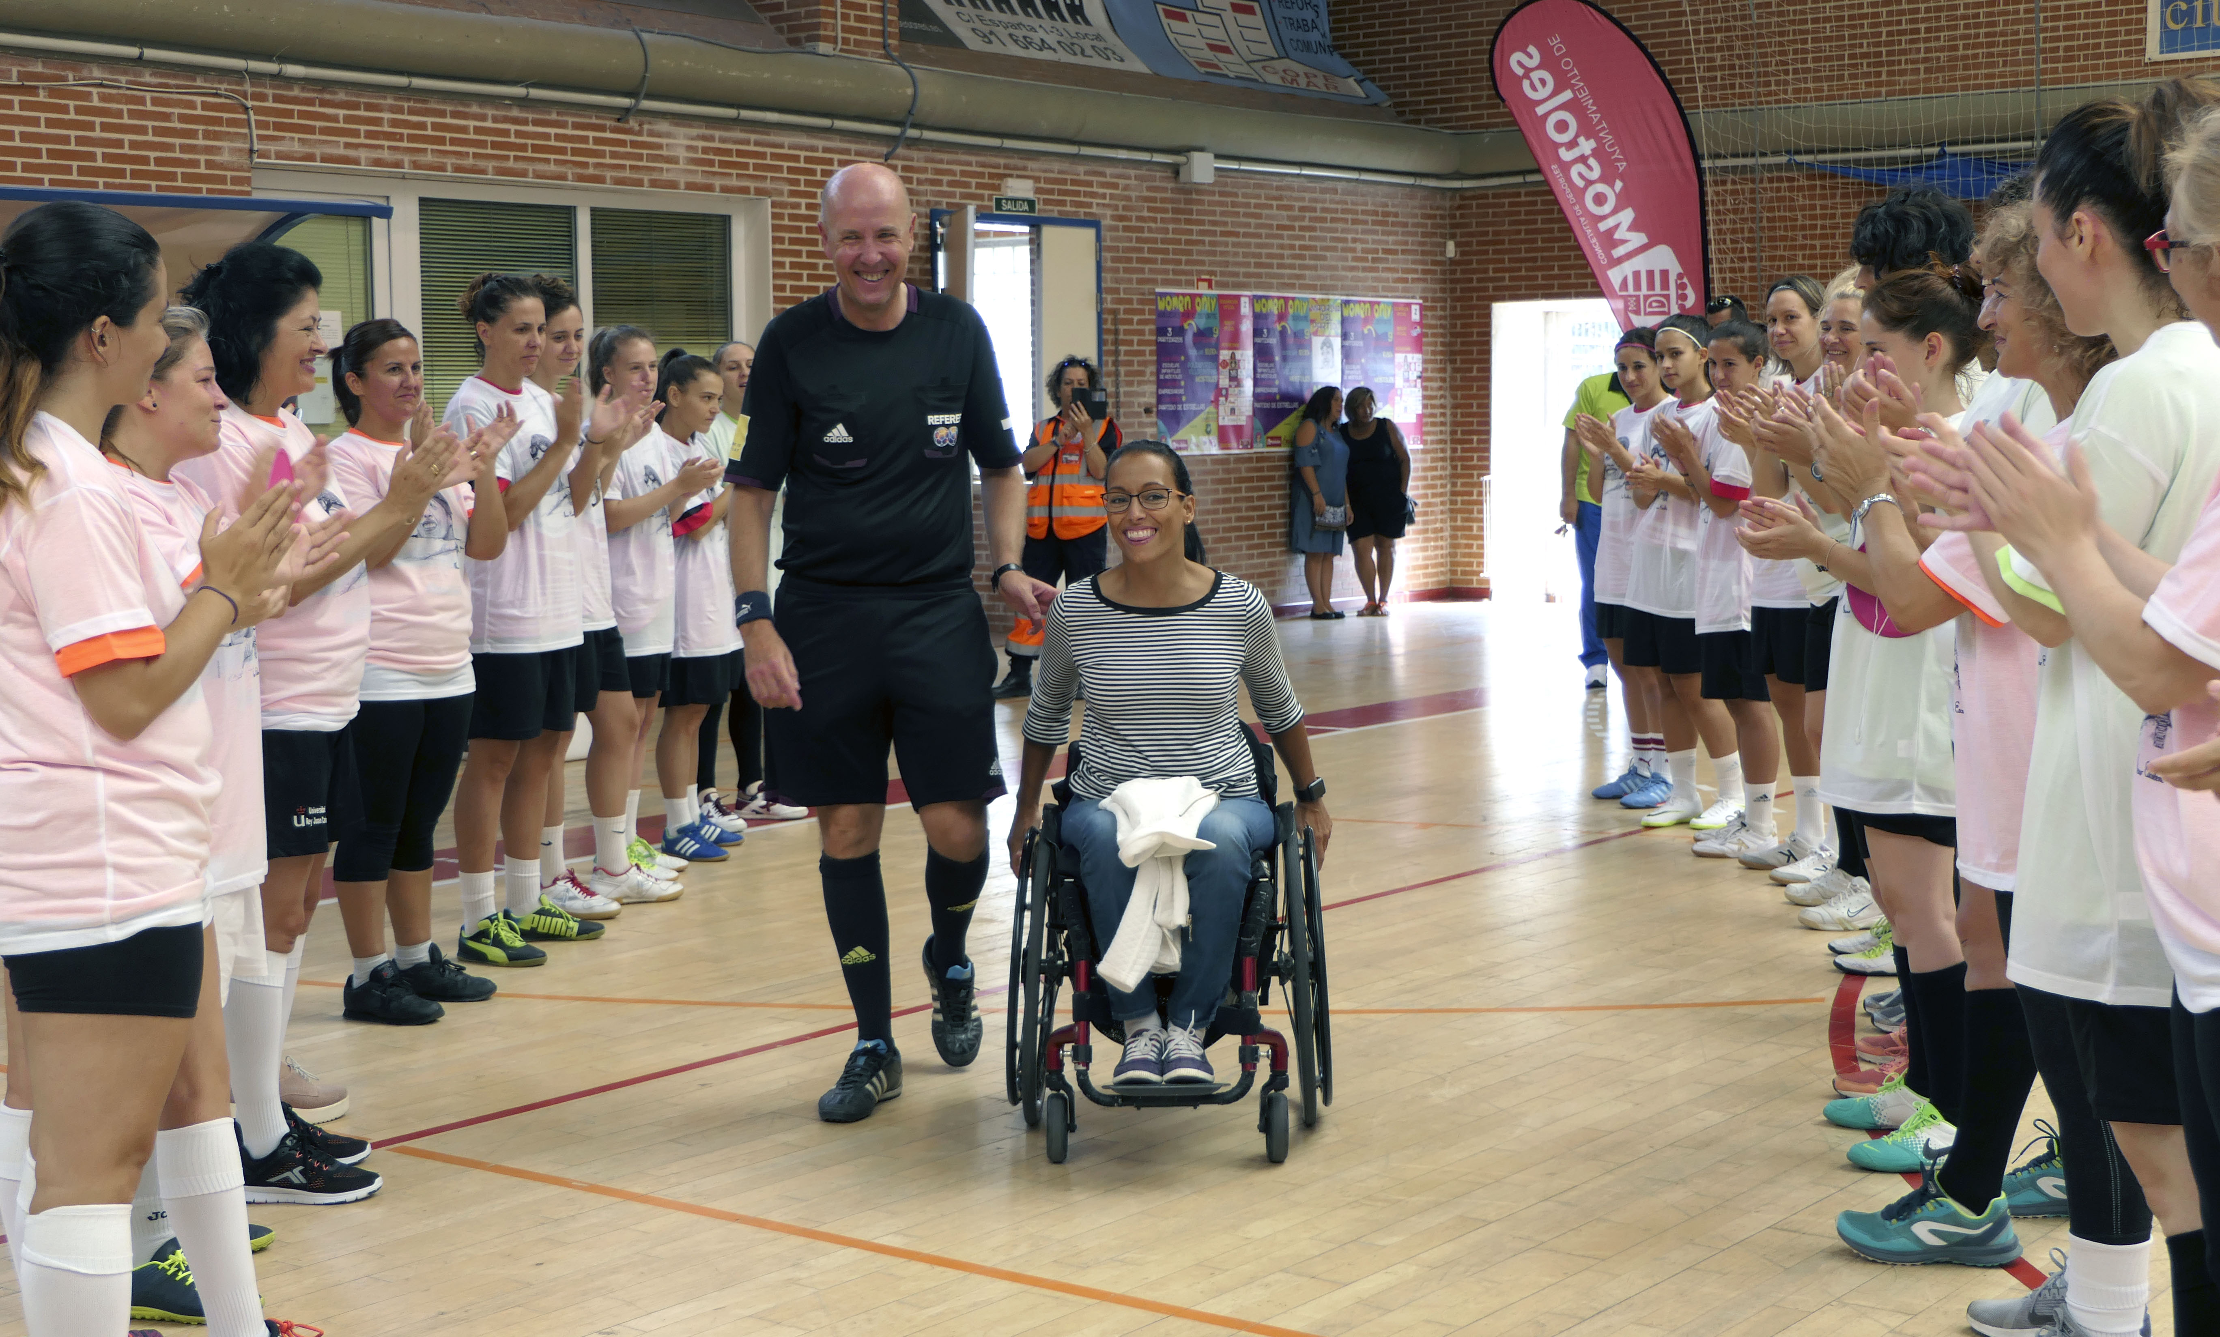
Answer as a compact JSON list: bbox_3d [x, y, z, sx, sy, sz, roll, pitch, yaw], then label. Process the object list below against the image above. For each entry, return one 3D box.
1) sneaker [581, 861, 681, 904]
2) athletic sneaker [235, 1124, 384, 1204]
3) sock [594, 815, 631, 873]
[{"bbox_3d":[-1.330,0.600,8.331,0.263,0.110,0.100,-2,5,-17],"label":"sneaker"},{"bbox_3d":[-1.393,0.859,5.150,0.270,0.120,0.100,0,5,4],"label":"athletic sneaker"},{"bbox_3d":[-1.407,0.509,8.357,0.110,0.180,0.090,-1,5,-5],"label":"sock"}]

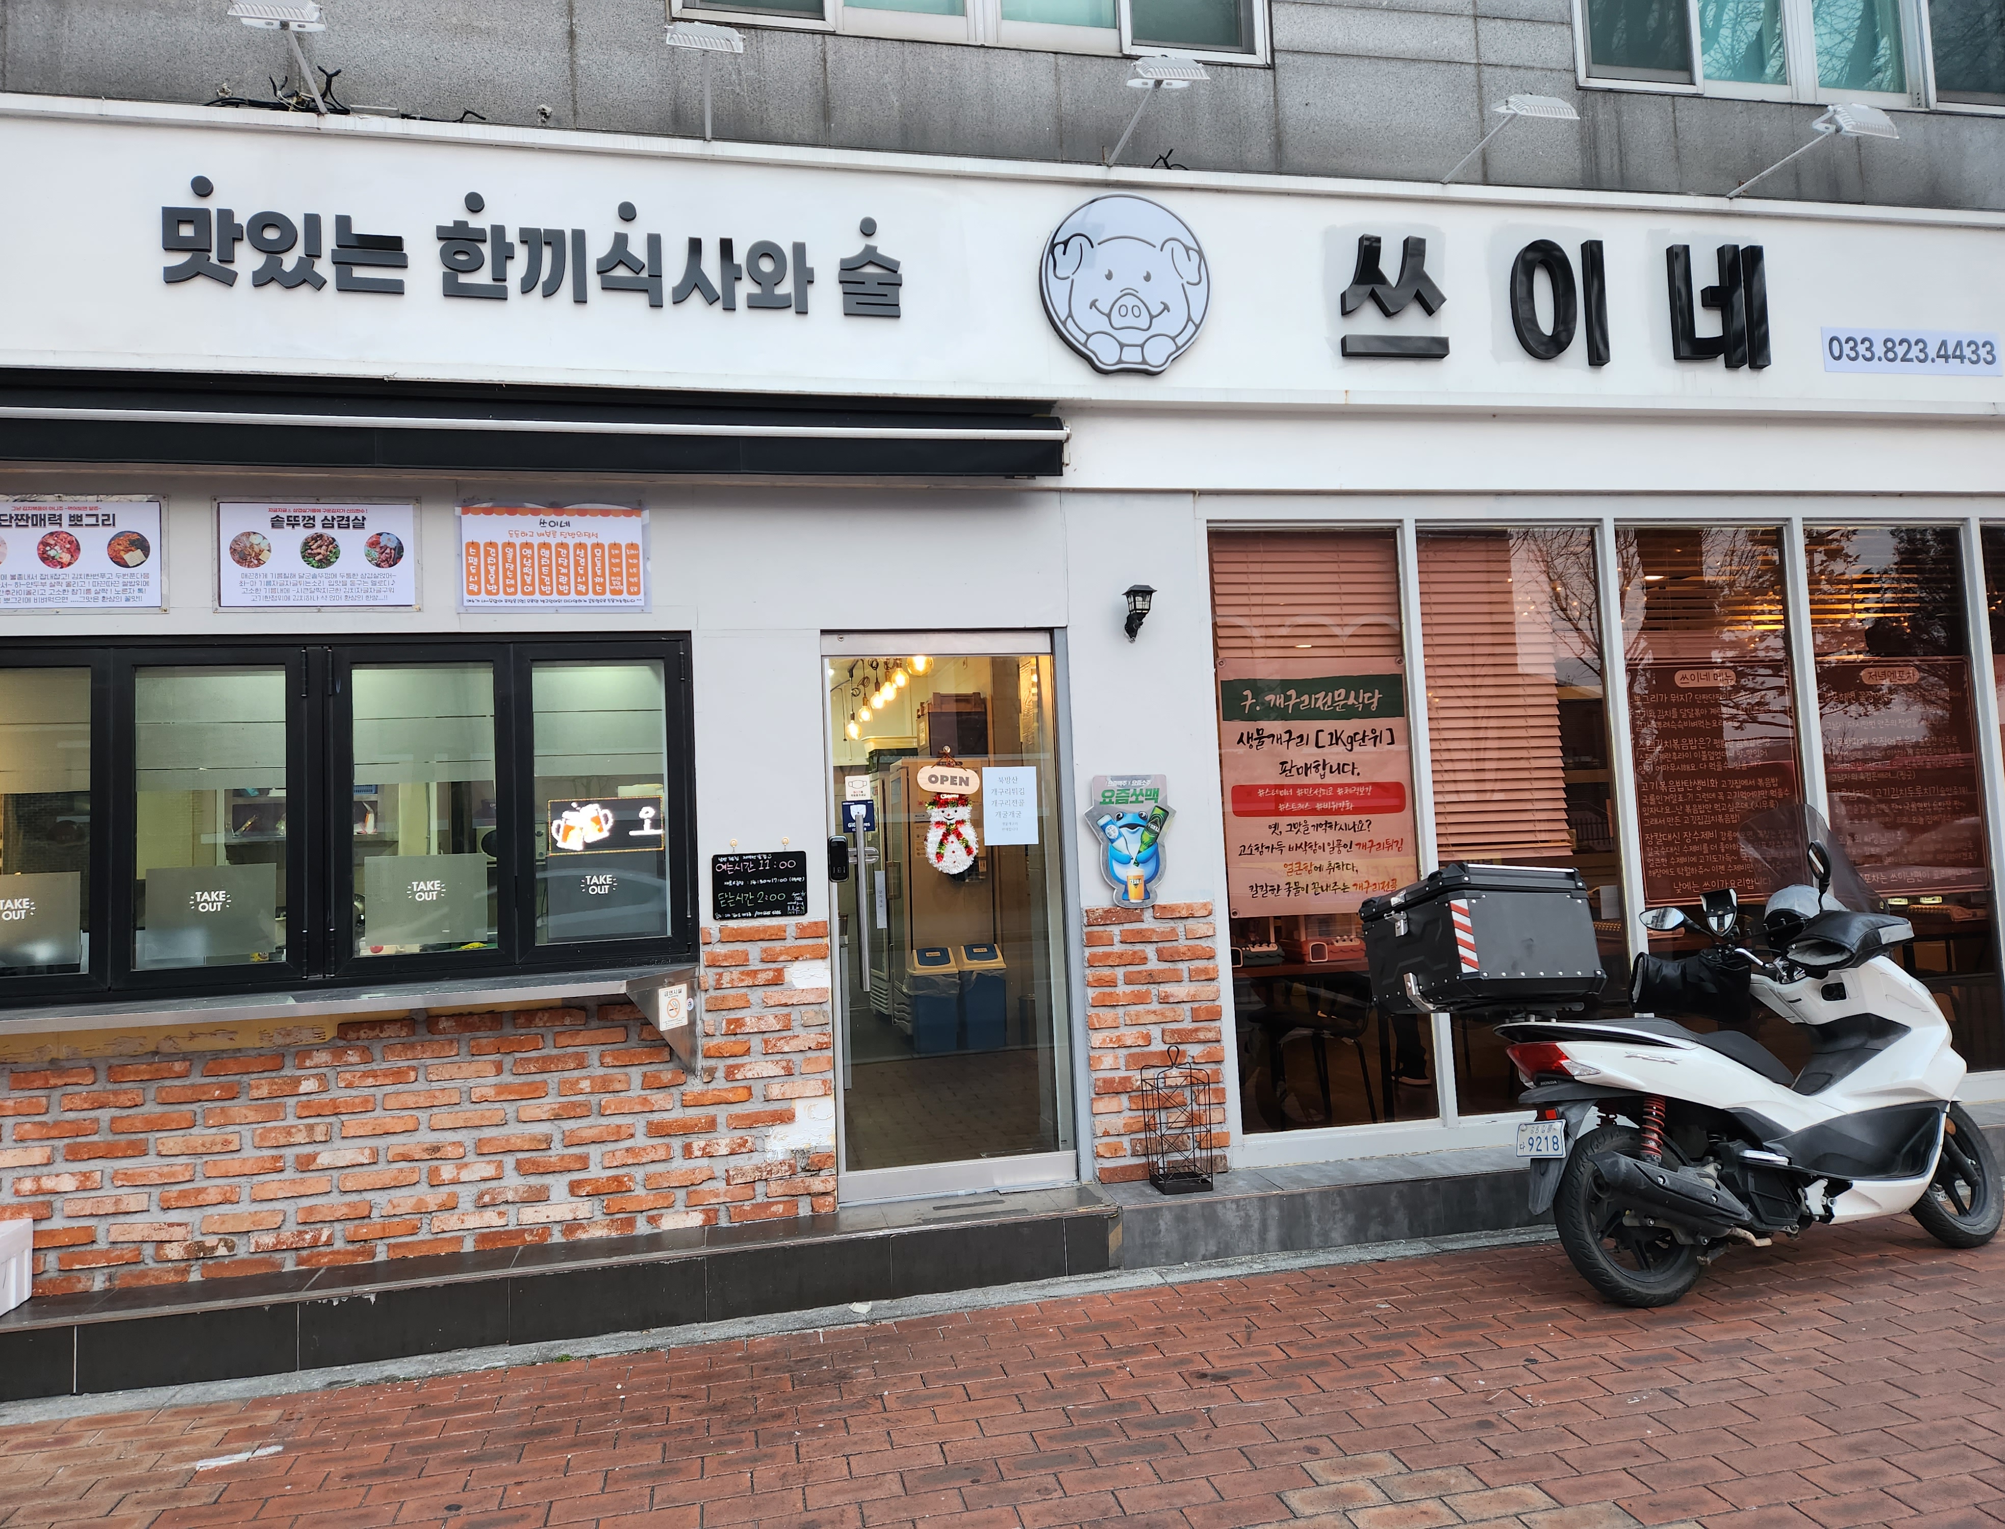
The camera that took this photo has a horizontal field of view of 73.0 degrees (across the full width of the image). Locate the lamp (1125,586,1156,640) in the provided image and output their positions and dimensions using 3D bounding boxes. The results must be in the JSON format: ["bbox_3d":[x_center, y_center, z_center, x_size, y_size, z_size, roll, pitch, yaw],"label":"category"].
[{"bbox_3d":[0.517,-0.583,5.191,0.115,0.215,0.130,-2,-4,-12],"label":"lamp"}]

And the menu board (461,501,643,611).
[{"bbox_3d":[-1.591,-0.731,4.785,0.635,0.360,0.020,-2,-4,-12],"label":"menu board"}]

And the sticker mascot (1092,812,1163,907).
[{"bbox_3d":[0.483,0.352,5.136,0.270,0.365,0.025,-2,-4,-12],"label":"sticker mascot"}]

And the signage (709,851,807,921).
[{"bbox_3d":[-0.867,0.436,4.858,0.332,0.232,0.020,-2,-4,-12],"label":"signage"}]

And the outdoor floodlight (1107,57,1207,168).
[{"bbox_3d":[0.471,-2.263,4.783,0.245,0.145,0.630,-2,-4,-12],"label":"outdoor floodlight"}]

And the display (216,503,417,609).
[{"bbox_3d":[-2.338,-0.711,4.622,0.630,0.360,0.020,-2,-4,-12],"label":"display"}]

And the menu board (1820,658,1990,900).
[{"bbox_3d":[3.939,0.044,5.925,0.790,1.036,0.020,-2,-4,-11],"label":"menu board"}]

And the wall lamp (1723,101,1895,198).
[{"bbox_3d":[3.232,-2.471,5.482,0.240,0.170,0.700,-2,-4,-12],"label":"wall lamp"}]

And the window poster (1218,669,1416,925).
[{"bbox_3d":[1.248,0.091,5.379,0.785,0.990,0.020,-2,-4,-11],"label":"window poster"}]

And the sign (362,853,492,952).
[{"bbox_3d":[-1.968,0.469,4.633,0.405,0.315,0.020,-2,-4,-12],"label":"sign"}]

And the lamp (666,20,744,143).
[{"bbox_3d":[-0.970,-2.211,4.474,0.235,0.145,0.610,-2,-4,-12],"label":"lamp"}]

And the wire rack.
[{"bbox_3d":[0.662,1.300,5.003,0.180,0.510,0.180,-2,-4,-12],"label":"wire rack"}]

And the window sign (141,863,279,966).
[{"bbox_3d":[-2.630,0.493,4.509,0.392,0.301,0.010,-2,-4,-12],"label":"window sign"}]

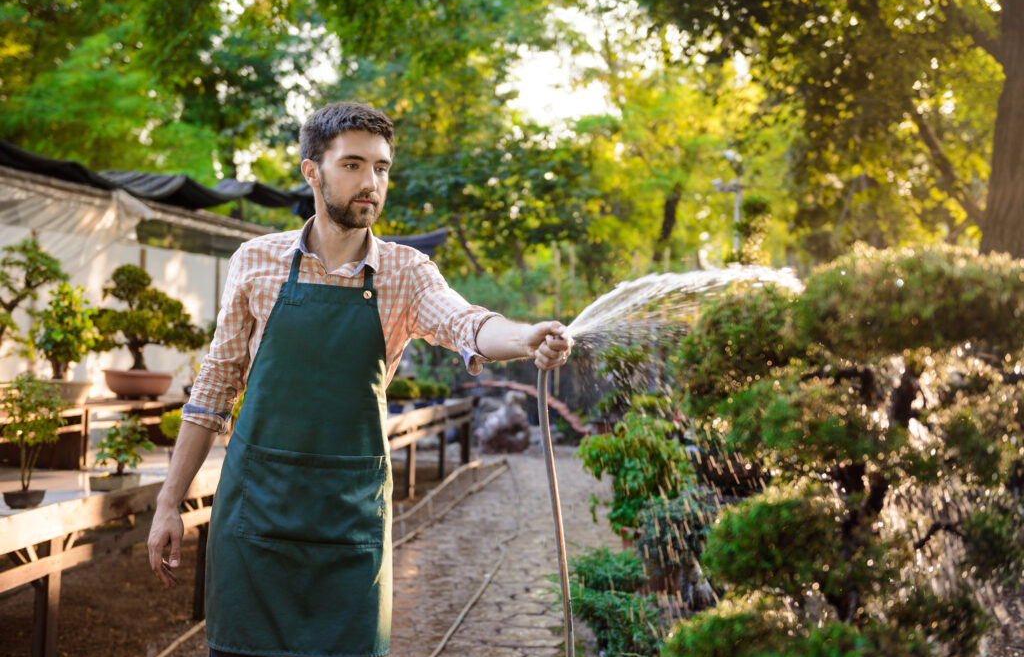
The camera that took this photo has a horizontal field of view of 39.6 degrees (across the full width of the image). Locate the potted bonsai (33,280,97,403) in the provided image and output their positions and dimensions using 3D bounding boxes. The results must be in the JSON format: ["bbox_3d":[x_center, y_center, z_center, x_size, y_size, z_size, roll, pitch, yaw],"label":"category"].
[{"bbox_3d":[-2.124,0.071,6.750,0.320,0.585,0.300,1,-1,-7],"label":"potted bonsai"}]

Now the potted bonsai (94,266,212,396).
[{"bbox_3d":[-1.868,0.016,7.350,0.600,0.700,0.460,1,-1,-7],"label":"potted bonsai"}]

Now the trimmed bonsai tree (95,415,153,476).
[{"bbox_3d":[-1.579,0.475,5.780,0.235,0.245,0.210,1,-1,-7],"label":"trimmed bonsai tree"}]

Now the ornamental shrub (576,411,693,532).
[{"bbox_3d":[0.685,0.799,7.950,0.640,0.660,0.560,1,-1,-7],"label":"ornamental shrub"}]

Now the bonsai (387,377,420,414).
[{"bbox_3d":[-0.932,0.570,12.100,0.300,0.305,0.300,1,-1,-7],"label":"bonsai"}]

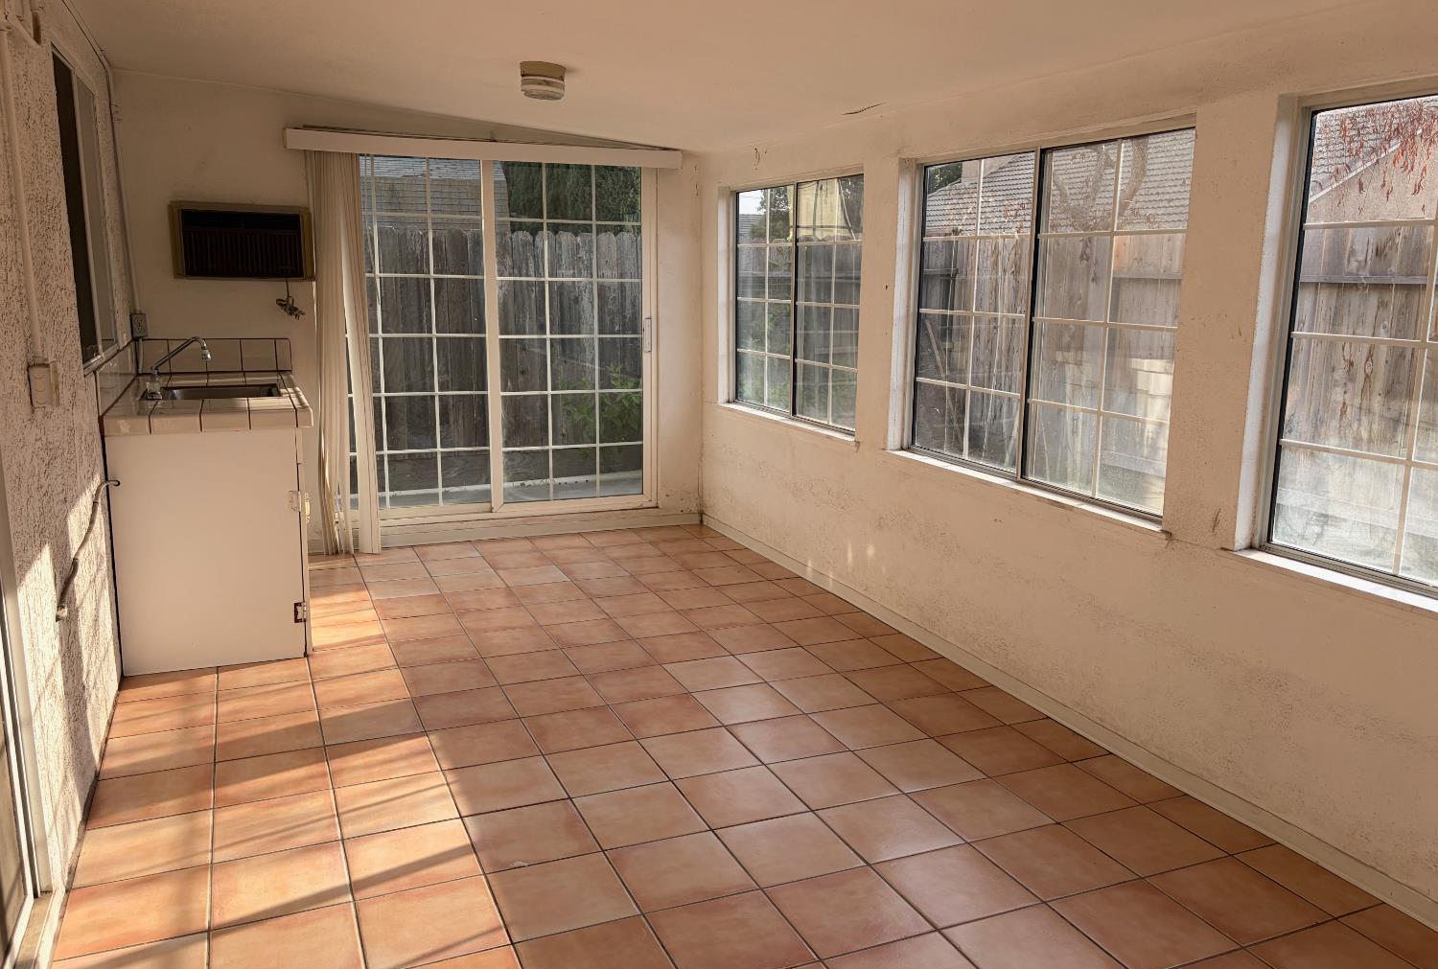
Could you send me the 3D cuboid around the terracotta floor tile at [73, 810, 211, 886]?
[{"bbox_3d":[-1.460,0.928,2.770,0.294,0.012,0.294,-3,12,-23],"label":"terracotta floor tile"}]

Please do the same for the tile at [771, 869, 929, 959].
[{"bbox_3d":[0.304,1.009,2.553,0.298,0.010,0.298,-4,12,-23],"label":"tile"}]

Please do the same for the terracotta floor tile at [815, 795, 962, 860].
[{"bbox_3d":[0.460,0.933,2.936,0.298,0.012,0.298,-3,12,-23],"label":"terracotta floor tile"}]

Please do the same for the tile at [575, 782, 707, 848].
[{"bbox_3d":[-0.219,0.911,2.973,0.298,0.012,0.298,-3,12,-23],"label":"tile"}]

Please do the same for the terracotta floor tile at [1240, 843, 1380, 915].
[{"bbox_3d":[1.480,1.000,2.733,0.160,0.010,0.299,-3,12,-23],"label":"terracotta floor tile"}]

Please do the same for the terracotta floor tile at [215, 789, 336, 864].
[{"bbox_3d":[-1.175,0.905,2.877,0.298,0.010,0.298,-3,12,-23],"label":"terracotta floor tile"}]

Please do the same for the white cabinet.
[{"bbox_3d":[-2.170,0.104,4.687,0.636,0.881,1.615,-4,12,-23],"label":"white cabinet"}]

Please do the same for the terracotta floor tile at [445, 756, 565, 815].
[{"bbox_3d":[-0.618,0.872,3.117,0.298,0.010,0.298,-3,12,-23],"label":"terracotta floor tile"}]

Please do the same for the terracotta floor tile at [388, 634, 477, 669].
[{"bbox_3d":[-1.111,0.653,4.211,0.298,0.012,0.298,-3,12,-23],"label":"terracotta floor tile"}]

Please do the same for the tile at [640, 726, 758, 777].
[{"bbox_3d":[-0.060,0.839,3.357,0.298,0.010,0.298,-3,12,-23],"label":"tile"}]

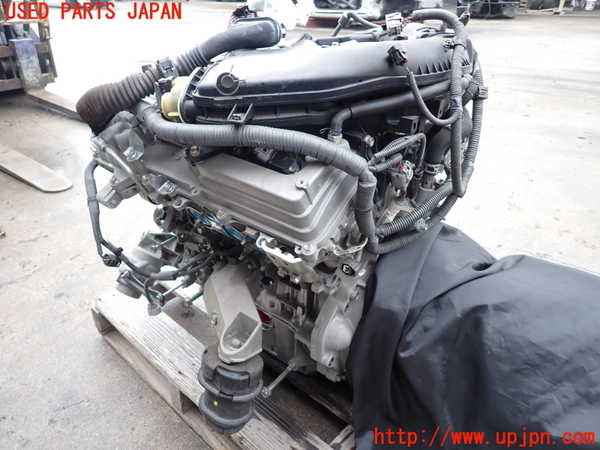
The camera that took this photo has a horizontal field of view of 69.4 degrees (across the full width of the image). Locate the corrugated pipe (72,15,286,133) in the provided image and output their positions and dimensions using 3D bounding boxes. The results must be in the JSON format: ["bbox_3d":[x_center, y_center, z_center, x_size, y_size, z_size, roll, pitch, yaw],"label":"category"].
[{"bbox_3d":[-0.228,-0.320,0.911,0.440,0.160,0.095,-19,39,-29],"label":"corrugated pipe"}]

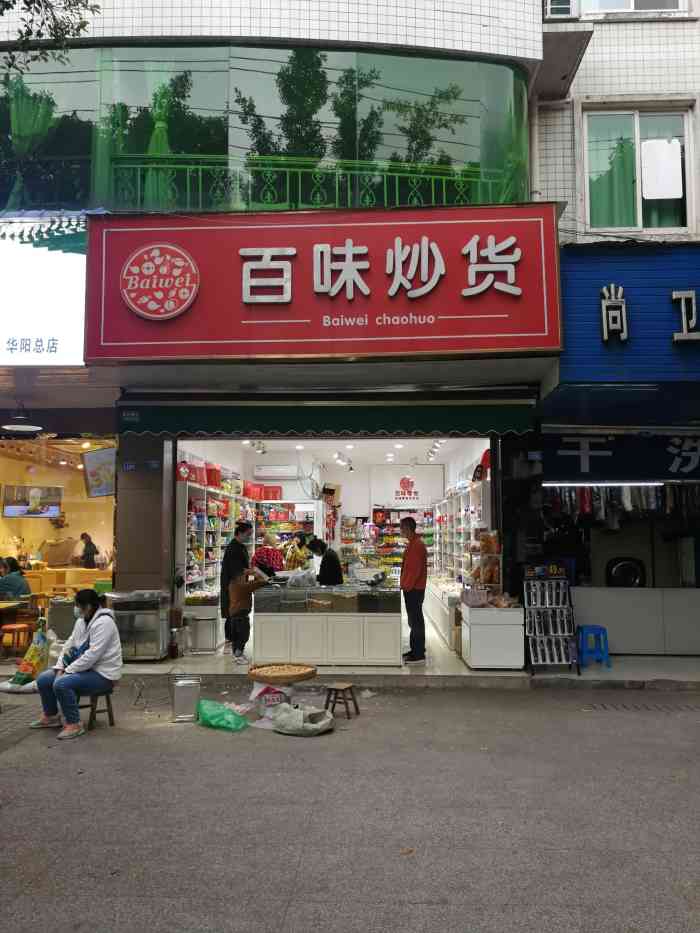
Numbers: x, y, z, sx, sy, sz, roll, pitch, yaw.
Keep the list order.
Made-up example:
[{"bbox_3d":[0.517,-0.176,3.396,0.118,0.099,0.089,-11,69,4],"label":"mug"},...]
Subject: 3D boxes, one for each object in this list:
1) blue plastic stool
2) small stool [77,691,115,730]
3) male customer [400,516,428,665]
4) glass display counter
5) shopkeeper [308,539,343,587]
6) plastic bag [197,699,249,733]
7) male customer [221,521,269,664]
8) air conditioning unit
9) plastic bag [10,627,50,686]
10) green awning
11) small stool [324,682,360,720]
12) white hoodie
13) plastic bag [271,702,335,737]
[{"bbox_3d":[2.830,2.081,8.464,0.340,0.460,0.340,-1,-5,9],"label":"blue plastic stool"},{"bbox_3d":[-2.218,2.093,6.330,0.320,0.310,0.260,1,-6,-15],"label":"small stool"},{"bbox_3d":[0.780,1.460,8.753,0.330,1.710,0.470,0,-5,0],"label":"male customer"},{"bbox_3d":[-0.240,1.889,8.673,1.690,0.840,0.640,0,-5,3],"label":"glass display counter"},{"bbox_3d":[-0.305,1.667,9.553,0.450,1.500,0.450,3,-6,-28],"label":"shopkeeper"},{"bbox_3d":[-1.100,2.133,6.270,0.410,0.190,0.280,-2,-6,23],"label":"plastic bag"},{"bbox_3d":[-1.299,1.514,8.884,0.520,1.690,0.500,0,-6,-9],"label":"male customer"},{"bbox_3d":[-1.476,0.131,14.578,0.880,0.290,0.220,-1,-6,2],"label":"air conditioning unit"},{"bbox_3d":[-3.415,2.025,7.733,0.370,0.600,0.300,1,-6,-15],"label":"plastic bag"},{"bbox_3d":[-0.315,-0.588,9.202,5.150,0.460,0.420,-1,-6,2],"label":"green awning"},{"bbox_3d":[-0.085,2.127,6.632,0.270,0.280,0.220,-2,-6,20],"label":"small stool"},{"bbox_3d":[-2.235,1.525,6.236,0.500,0.590,0.460,3,-6,-25],"label":"white hoodie"},{"bbox_3d":[-0.379,2.115,6.143,0.510,0.200,0.380,-1,-6,2],"label":"plastic bag"}]

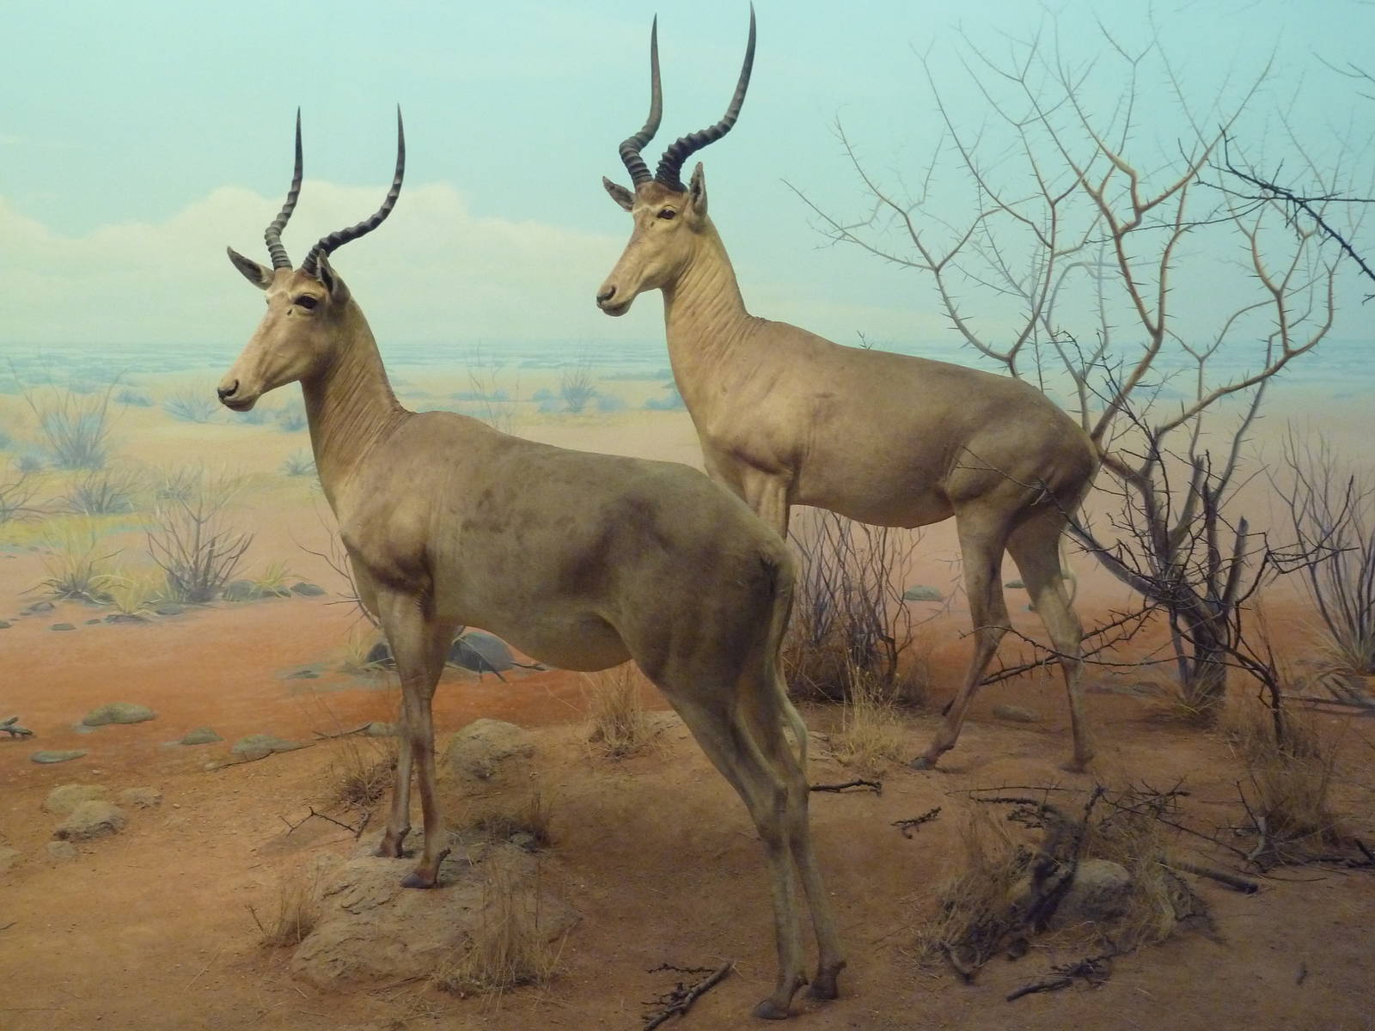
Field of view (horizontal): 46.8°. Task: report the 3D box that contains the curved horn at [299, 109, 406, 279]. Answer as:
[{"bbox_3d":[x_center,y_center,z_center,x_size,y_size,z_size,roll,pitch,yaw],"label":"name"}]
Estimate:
[{"bbox_3d":[-0.787,-0.758,3.750,0.235,0.400,0.130,0,6,0],"label":"curved horn"}]

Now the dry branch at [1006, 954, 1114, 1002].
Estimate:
[{"bbox_3d":[0.745,0.923,3.180,0.280,0.055,0.110,-4,7,-33],"label":"dry branch"}]

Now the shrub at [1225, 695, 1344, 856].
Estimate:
[{"bbox_3d":[1.508,0.660,4.050,0.280,0.360,0.260,0,6,0],"label":"shrub"}]

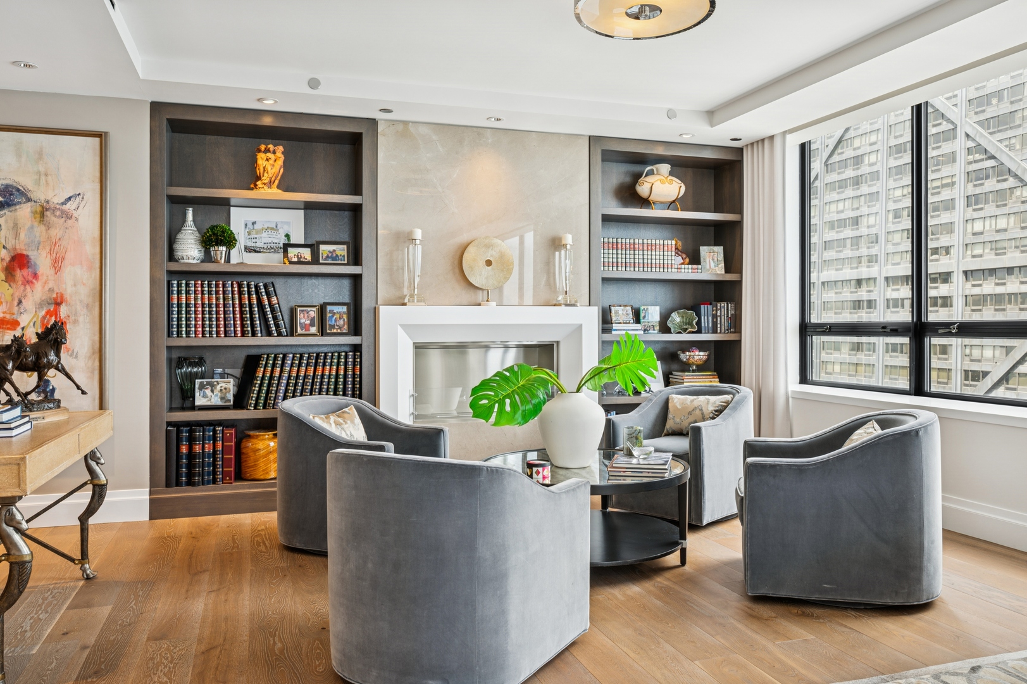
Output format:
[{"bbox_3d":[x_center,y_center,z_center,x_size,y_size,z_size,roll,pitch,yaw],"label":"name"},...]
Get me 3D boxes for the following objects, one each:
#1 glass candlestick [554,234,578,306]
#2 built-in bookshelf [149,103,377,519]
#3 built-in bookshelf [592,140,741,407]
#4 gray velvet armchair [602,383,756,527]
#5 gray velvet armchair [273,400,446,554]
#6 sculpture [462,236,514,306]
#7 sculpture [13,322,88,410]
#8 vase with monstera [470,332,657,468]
[{"bbox_3d":[0.364,-0.493,5.088,0.128,0.500,0.128,0,0,-16],"label":"glass candlestick"},{"bbox_3d":[-1.594,-0.186,4.843,1.347,2.528,0.370,0,0,-16],"label":"built-in bookshelf"},{"bbox_3d":[1.087,-0.191,5.601,1.230,2.529,0.370,0,0,-16],"label":"built-in bookshelf"},{"bbox_3d":[1.141,0.700,4.786,0.785,0.755,0.710,0,1,-44],"label":"gray velvet armchair"},{"bbox_3d":[-0.854,0.705,4.055,0.785,0.755,0.710,0,0,17],"label":"gray velvet armchair"},{"bbox_3d":[-0.168,-0.468,4.938,0.352,0.462,0.090,0,0,-16],"label":"sculpture"},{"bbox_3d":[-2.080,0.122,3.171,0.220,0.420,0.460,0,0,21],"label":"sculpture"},{"bbox_3d":[0.257,0.290,3.805,0.940,0.685,0.480,0,0,0],"label":"vase with monstera"}]

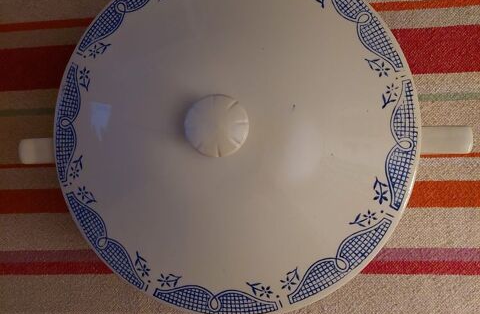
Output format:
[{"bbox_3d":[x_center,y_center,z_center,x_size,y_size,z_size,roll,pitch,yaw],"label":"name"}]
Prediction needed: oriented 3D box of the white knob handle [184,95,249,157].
[{"bbox_3d":[-0.012,-0.016,0.247,0.034,0.026,0.034,0,89,5],"label":"white knob handle"}]

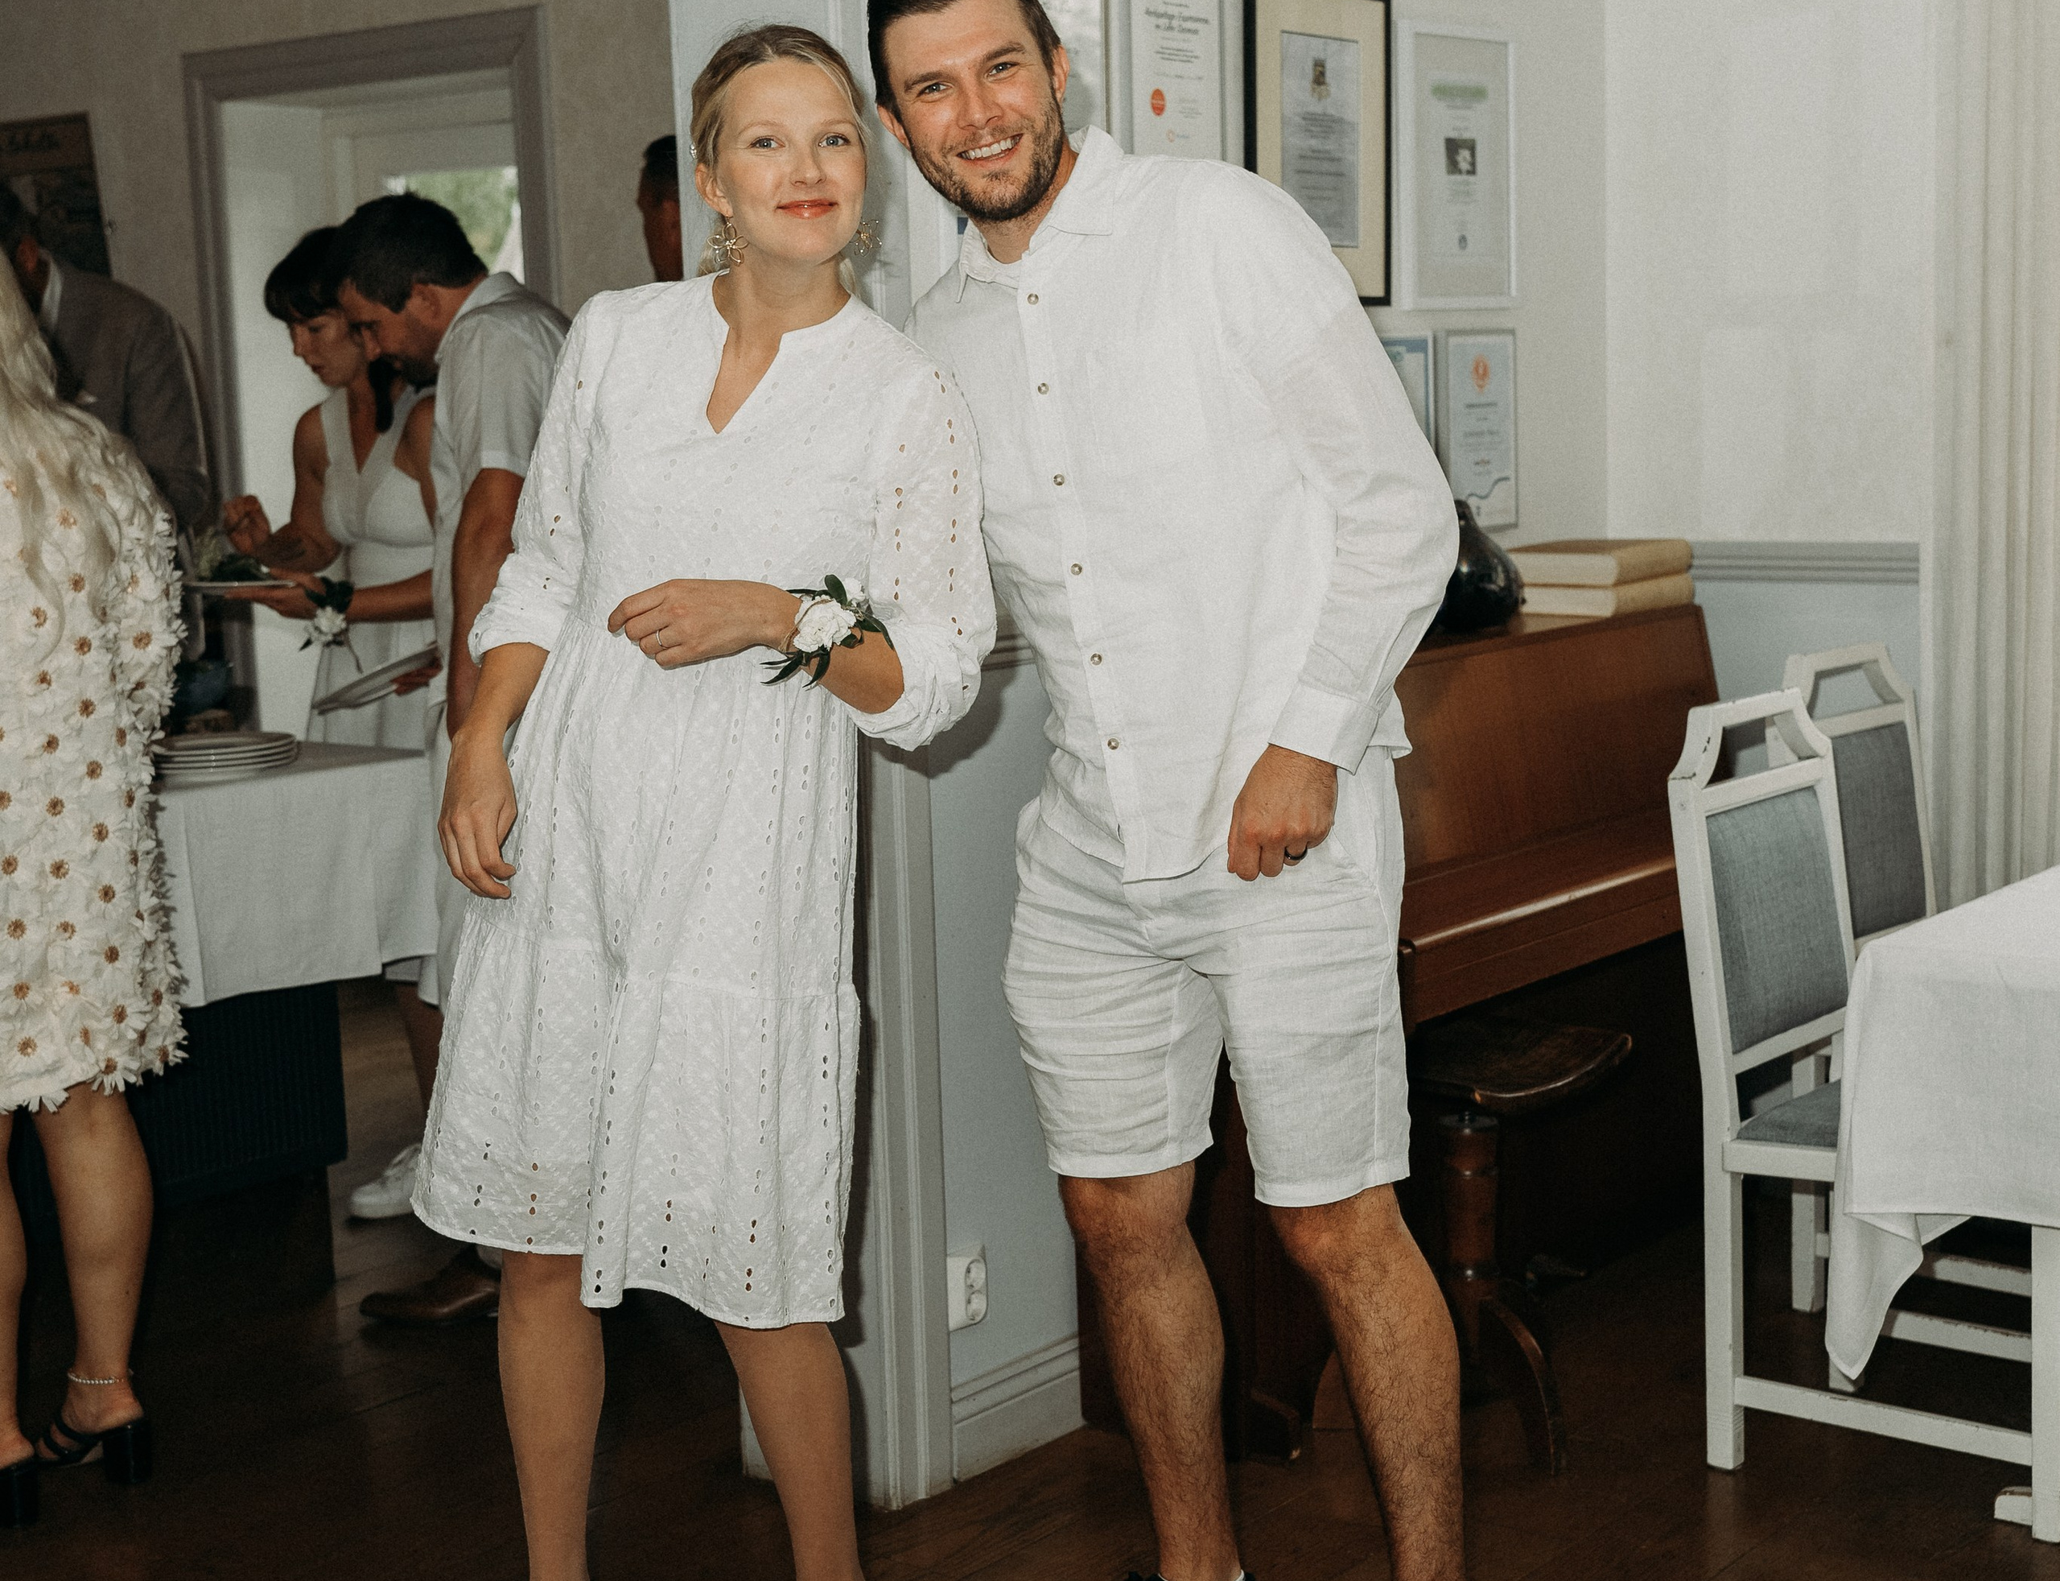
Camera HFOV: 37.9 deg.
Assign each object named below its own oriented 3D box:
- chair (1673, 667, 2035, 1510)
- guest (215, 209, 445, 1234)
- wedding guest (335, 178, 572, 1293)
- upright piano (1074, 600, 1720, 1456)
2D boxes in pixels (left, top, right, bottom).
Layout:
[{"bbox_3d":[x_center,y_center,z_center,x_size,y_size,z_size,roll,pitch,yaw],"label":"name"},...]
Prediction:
[{"bbox_3d":[1.123,0.370,3.795,0.517,0.973,0.400,5,10,39],"label":"chair"},{"bbox_3d":[-1.160,-0.109,5.177,0.480,1.680,0.460,-9,11,-41],"label":"guest"},{"bbox_3d":[-0.866,-0.046,4.591,0.500,1.700,0.520,-4,8,-17],"label":"wedding guest"},{"bbox_3d":[0.691,0.289,4.341,0.519,1.008,1.379,5,10,39],"label":"upright piano"}]

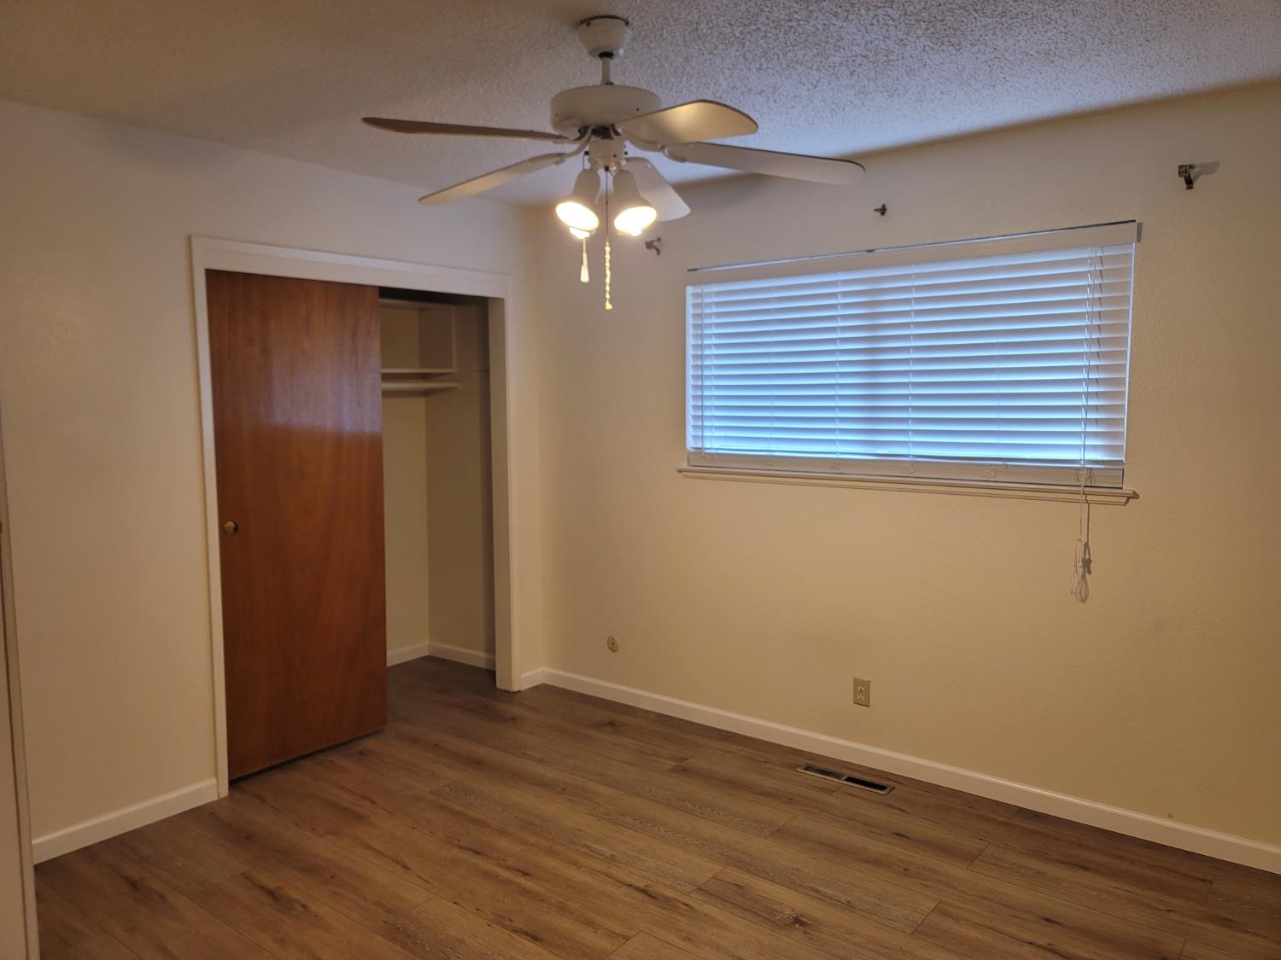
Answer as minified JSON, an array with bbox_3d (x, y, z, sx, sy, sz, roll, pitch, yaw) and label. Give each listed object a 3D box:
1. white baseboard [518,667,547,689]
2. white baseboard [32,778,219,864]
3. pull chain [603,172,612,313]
[{"bbox_3d":[-0.582,1.053,4.879,0.014,0.083,0.164,4,7,38],"label":"white baseboard"},{"bbox_3d":[-1.829,1.208,3.278,0.014,0.083,0.672,4,7,38],"label":"white baseboard"},{"bbox_3d":[-0.083,-0.603,2.323,0.020,0.347,0.020,0,5,0],"label":"pull chain"}]

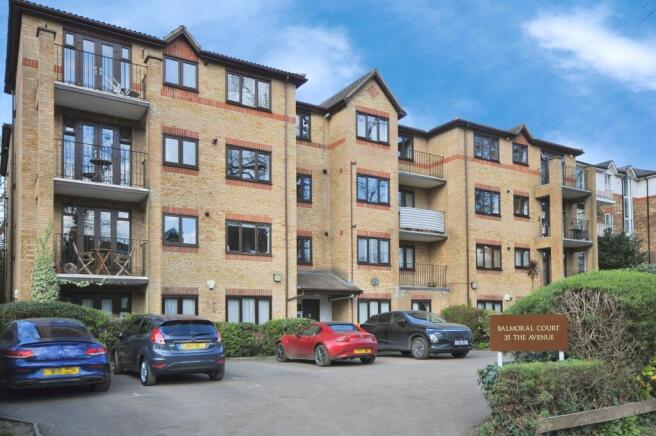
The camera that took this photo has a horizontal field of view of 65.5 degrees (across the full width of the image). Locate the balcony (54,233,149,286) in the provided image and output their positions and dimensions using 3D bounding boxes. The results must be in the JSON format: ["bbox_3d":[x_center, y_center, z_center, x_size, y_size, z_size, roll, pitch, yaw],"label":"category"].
[{"bbox_3d":[-6.730,1.279,15.095,2.460,1.250,1.360,3,-6,-30],"label":"balcony"}]

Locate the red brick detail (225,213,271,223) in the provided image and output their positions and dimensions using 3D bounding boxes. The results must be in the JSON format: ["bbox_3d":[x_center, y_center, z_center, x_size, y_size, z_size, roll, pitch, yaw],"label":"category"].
[{"bbox_3d":[-2.902,0.002,18.674,1.789,0.230,0.120,3,-6,-31],"label":"red brick detail"}]

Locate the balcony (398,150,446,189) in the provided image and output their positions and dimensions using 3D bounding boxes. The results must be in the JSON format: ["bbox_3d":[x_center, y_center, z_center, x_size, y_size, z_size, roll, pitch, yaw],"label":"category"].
[{"bbox_3d":[4.121,-2.319,24.164,3.000,1.260,1.400,4,-8,-29],"label":"balcony"}]

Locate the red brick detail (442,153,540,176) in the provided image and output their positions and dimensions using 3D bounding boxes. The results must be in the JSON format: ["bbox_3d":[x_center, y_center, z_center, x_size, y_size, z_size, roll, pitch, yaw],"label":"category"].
[{"bbox_3d":[8.461,-2.564,25.997,6.276,0.270,0.998,6,-10,-32],"label":"red brick detail"}]

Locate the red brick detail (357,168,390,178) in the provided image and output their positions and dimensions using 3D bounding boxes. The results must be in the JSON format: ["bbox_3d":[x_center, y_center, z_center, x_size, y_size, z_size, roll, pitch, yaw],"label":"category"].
[{"bbox_3d":[1.946,-1.912,21.800,1.780,0.240,0.100,3,-6,-30],"label":"red brick detail"}]

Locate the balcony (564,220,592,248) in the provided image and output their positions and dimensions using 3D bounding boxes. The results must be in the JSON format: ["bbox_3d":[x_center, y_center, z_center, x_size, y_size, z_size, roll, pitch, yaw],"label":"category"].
[{"bbox_3d":[12.724,0.960,26.962,2.600,1.300,1.250,6,-10,-32],"label":"balcony"}]

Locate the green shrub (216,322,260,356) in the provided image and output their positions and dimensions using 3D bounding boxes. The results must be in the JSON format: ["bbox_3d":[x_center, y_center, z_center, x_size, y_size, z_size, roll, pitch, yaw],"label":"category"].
[{"bbox_3d":[-2.985,4.052,17.000,1.350,1.080,0.900,3,-6,-30],"label":"green shrub"}]

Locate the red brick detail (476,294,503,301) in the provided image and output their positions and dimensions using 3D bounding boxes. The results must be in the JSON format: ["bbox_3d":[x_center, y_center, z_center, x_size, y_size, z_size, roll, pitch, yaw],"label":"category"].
[{"bbox_3d":[7.700,3.804,24.300,1.800,0.230,0.100,3,-6,-30],"label":"red brick detail"}]

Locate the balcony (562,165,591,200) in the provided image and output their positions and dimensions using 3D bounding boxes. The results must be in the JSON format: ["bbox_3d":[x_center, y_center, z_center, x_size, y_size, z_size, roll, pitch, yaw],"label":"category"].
[{"bbox_3d":[13.127,-1.938,27.850,2.630,1.220,1.040,3,-6,-31],"label":"balcony"}]

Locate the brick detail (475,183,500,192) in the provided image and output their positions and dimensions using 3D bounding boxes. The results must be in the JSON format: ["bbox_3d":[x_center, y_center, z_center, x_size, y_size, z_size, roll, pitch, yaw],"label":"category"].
[{"bbox_3d":[7.912,-1.477,25.340,1.837,0.225,0.120,3,-6,-31],"label":"brick detail"}]

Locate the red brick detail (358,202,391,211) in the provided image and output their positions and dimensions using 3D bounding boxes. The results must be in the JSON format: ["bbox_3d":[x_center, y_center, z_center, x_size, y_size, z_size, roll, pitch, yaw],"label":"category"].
[{"bbox_3d":[2.001,-0.496,22.511,1.821,0.180,0.120,3,-6,-31],"label":"red brick detail"}]

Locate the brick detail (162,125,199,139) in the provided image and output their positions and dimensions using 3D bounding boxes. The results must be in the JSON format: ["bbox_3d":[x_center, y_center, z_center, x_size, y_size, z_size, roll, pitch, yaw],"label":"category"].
[{"bbox_3d":[-4.934,-2.806,16.985,1.230,0.235,0.100,4,-8,-29],"label":"brick detail"}]

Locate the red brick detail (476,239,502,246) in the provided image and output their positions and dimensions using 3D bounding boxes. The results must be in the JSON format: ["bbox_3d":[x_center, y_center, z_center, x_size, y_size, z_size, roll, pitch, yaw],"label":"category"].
[{"bbox_3d":[7.707,1.206,24.435,1.700,0.230,0.100,4,-8,-29],"label":"red brick detail"}]

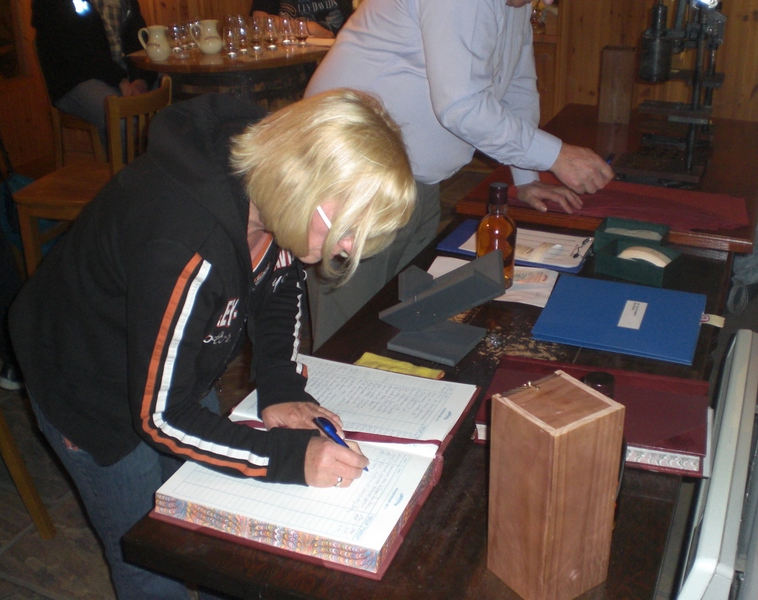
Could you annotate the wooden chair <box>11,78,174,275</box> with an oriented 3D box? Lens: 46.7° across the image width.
[{"bbox_3d":[-1.173,-0.459,3.679,0.510,0.895,0.440,8,28,19],"label":"wooden chair"}]

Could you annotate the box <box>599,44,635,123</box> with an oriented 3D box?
[{"bbox_3d":[0.820,-0.741,3.009,0.105,0.250,0.105,8,26,21],"label":"box"}]

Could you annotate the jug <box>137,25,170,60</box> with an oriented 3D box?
[{"bbox_3d":[-0.855,-0.980,3.350,0.127,0.135,0.088,3,25,11],"label":"jug"}]

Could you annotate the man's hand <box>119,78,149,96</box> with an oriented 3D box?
[{"bbox_3d":[-0.961,-0.831,3.450,0.115,0.085,0.100,-20,30,-35],"label":"man's hand"}]

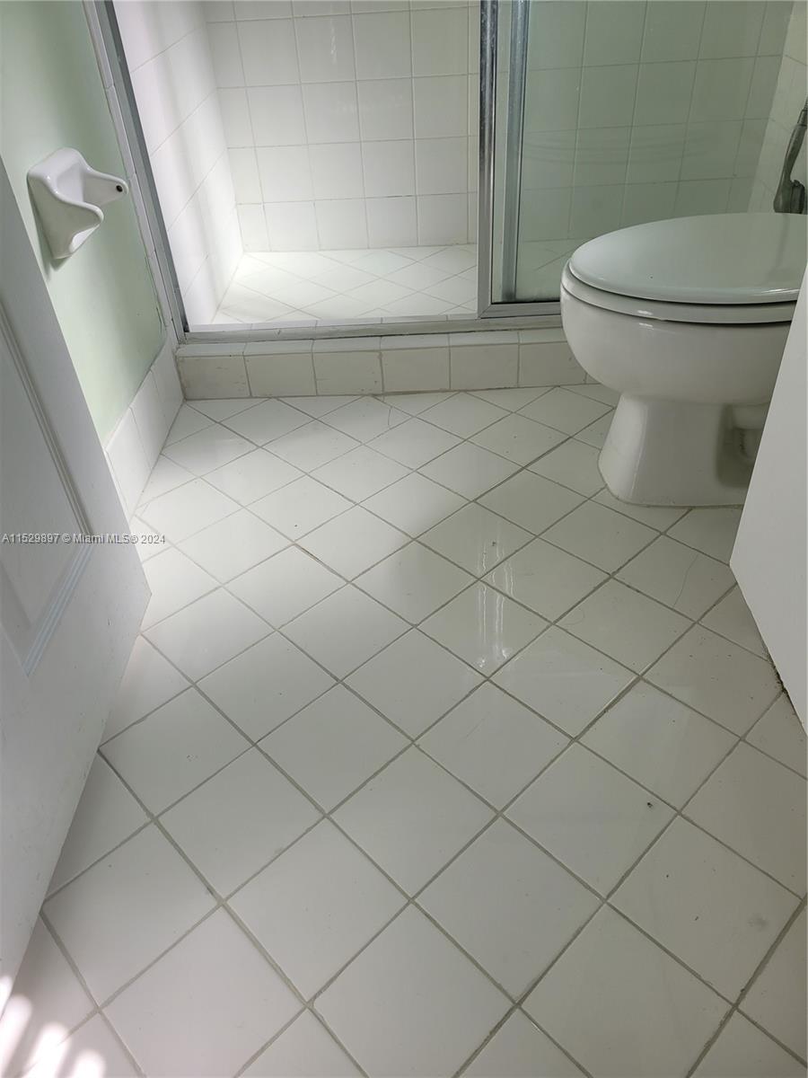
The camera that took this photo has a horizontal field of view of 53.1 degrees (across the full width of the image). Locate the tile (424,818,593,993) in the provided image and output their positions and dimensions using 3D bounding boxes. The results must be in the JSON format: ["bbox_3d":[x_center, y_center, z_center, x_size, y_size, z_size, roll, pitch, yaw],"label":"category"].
[{"bbox_3d":[0.118,0.411,0.916,0.148,0.009,0.148,-33,47,-32],"label":"tile"}]

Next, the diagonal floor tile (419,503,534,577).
[{"bbox_3d":[0.128,0.003,1.423,0.151,0.009,0.151,-33,47,-32],"label":"diagonal floor tile"}]

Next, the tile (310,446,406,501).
[{"bbox_3d":[-0.088,-0.131,1.616,0.151,0.008,0.151,-33,47,-32],"label":"tile"}]

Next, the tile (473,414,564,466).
[{"bbox_3d":[0.239,-0.203,1.674,0.148,0.009,0.148,-33,47,-32],"label":"tile"}]

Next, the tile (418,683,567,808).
[{"bbox_3d":[0.123,0.278,1.095,0.151,0.009,0.151,-33,47,-32],"label":"tile"}]

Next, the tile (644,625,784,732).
[{"bbox_3d":[0.449,0.199,1.158,0.148,0.009,0.148,-33,47,-32],"label":"tile"}]

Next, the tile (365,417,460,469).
[{"bbox_3d":[0.024,-0.197,1.681,0.151,0.009,0.151,-33,47,-32],"label":"tile"}]

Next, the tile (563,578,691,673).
[{"bbox_3d":[0.345,0.136,1.258,0.151,0.009,0.151,-33,47,-32],"label":"tile"}]

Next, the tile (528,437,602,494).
[{"bbox_3d":[0.348,-0.138,1.586,0.148,0.009,0.148,-33,47,-32],"label":"tile"}]

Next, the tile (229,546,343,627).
[{"bbox_3d":[-0.199,0.080,1.351,0.151,0.009,0.151,-33,47,-32],"label":"tile"}]

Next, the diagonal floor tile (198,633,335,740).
[{"bbox_3d":[-0.205,0.216,1.194,0.151,0.008,0.151,-33,47,-32],"label":"diagonal floor tile"}]

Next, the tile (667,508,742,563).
[{"bbox_3d":[0.562,-0.008,1.406,0.151,0.009,0.151,-33,47,-32],"label":"tile"}]

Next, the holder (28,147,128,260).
[{"bbox_3d":[-0.495,-0.531,1.267,0.092,0.123,0.160,-2,39,2],"label":"holder"}]

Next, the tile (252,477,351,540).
[{"bbox_3d":[-0.198,-0.057,1.535,0.151,0.009,0.151,-33,47,-32],"label":"tile"}]

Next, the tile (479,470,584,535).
[{"bbox_3d":[0.240,-0.068,1.518,0.151,0.009,0.151,-33,47,-32],"label":"tile"}]

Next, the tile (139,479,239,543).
[{"bbox_3d":[-0.418,-0.054,1.543,0.151,0.008,0.151,-33,47,-32],"label":"tile"}]

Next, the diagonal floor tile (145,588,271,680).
[{"bbox_3d":[-0.307,0.149,1.273,0.148,0.009,0.148,-33,47,-32],"label":"diagonal floor tile"}]

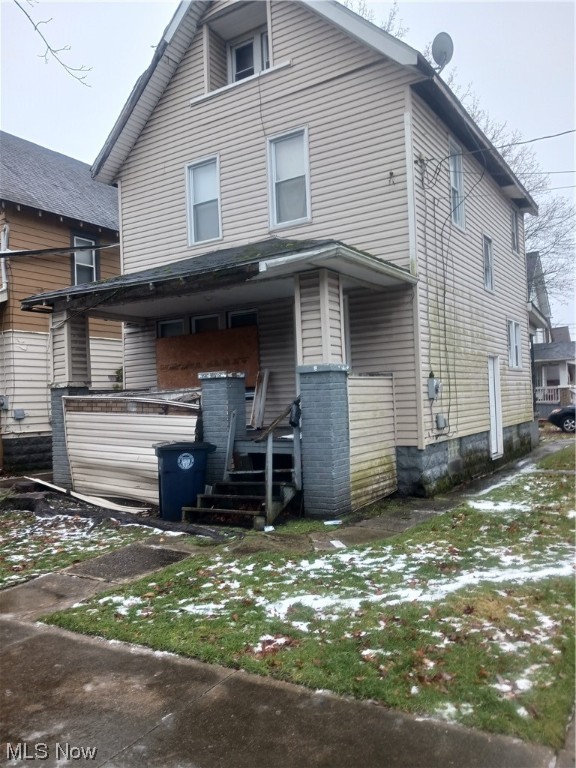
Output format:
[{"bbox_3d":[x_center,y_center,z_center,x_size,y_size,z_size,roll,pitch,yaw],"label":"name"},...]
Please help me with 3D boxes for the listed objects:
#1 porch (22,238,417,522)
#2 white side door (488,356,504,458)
[{"bbox_3d":[-1.251,-0.280,8.768,5.720,3.952,2.600,-3,-1,33],"label":"porch"},{"bbox_3d":[4.089,0.453,11.892,0.104,2.007,0.884,-3,-1,33],"label":"white side door"}]

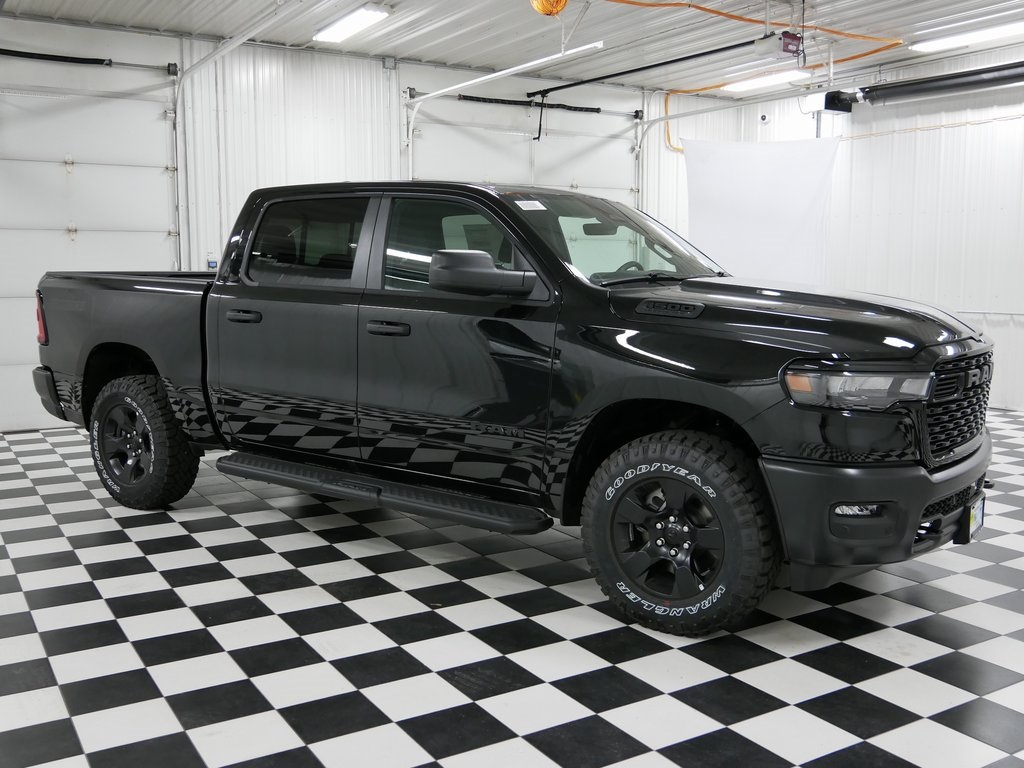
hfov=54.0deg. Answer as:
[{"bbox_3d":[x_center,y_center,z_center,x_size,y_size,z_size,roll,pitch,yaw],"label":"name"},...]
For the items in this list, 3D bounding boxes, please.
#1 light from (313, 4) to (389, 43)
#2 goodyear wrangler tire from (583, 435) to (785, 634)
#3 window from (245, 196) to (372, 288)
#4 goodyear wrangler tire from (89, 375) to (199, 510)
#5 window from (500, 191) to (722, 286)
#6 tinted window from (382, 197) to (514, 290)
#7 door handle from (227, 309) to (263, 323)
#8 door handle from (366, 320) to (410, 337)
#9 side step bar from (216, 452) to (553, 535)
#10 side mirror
[{"bbox_3d":[-1.422,-3.168,8.859,0.280,0.090,1.260,-4,8,-31],"label":"light"},{"bbox_3d":[0.693,0.615,4.155,0.830,0.830,0.275,4,8,32],"label":"goodyear wrangler tire"},{"bbox_3d":[-1.083,-0.765,5.328,0.800,0.470,0.060,5,-12,35],"label":"window"},{"bbox_3d":[-2.306,0.366,6.290,0.825,0.825,0.275,5,9,35],"label":"goodyear wrangler tire"},{"bbox_3d":[0.553,-0.756,5.164,0.820,0.120,1.460,43,28,24],"label":"window"},{"bbox_3d":[-0.274,-0.668,4.755,0.860,0.480,0.060,5,-12,35],"label":"tinted window"},{"bbox_3d":[-1.425,-0.368,5.389,0.262,0.068,0.060,5,9,35],"label":"door handle"},{"bbox_3d":[-0.580,-0.266,4.791,0.255,0.068,0.060,5,9,35],"label":"door handle"},{"bbox_3d":[-0.712,0.532,5.066,2.220,0.095,0.200,5,9,35],"label":"side step bar"},{"bbox_3d":[-0.143,-0.481,4.374,0.230,0.205,0.340,5,9,35],"label":"side mirror"}]

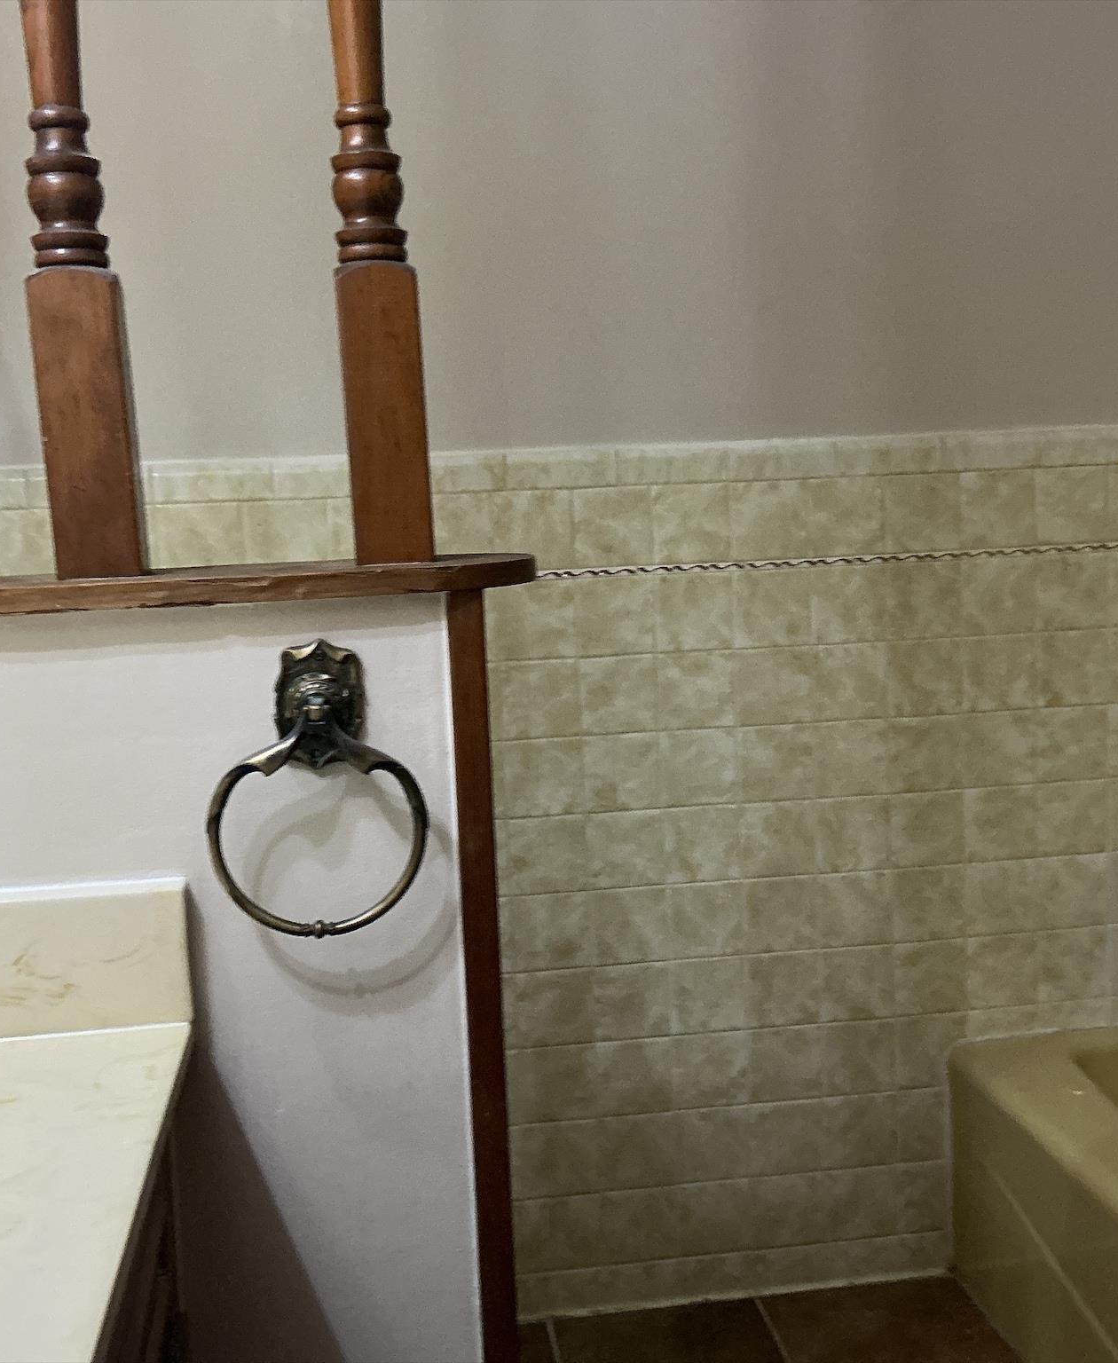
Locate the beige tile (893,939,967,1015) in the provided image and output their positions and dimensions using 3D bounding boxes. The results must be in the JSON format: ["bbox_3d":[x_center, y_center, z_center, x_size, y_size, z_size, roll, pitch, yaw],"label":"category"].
[{"bbox_3d":[0.537,0.428,2.128,0.108,0.108,0.009,-3,6,-7],"label":"beige tile"}]

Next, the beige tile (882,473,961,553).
[{"bbox_3d":[0.508,-0.237,2.066,0.108,0.108,0.010,-3,6,-7],"label":"beige tile"}]

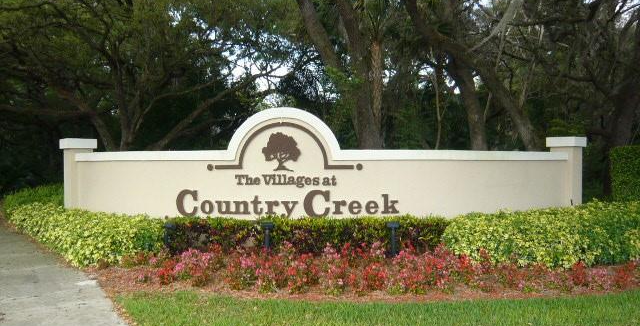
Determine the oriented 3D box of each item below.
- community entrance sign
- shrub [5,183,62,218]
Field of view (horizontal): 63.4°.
[{"bbox_3d":[-0.100,0.290,10.650,11.850,2.500,2.750,0,0,2],"label":"community entrance sign"},{"bbox_3d":[-8.100,1.080,14.900,2.200,0.950,1.600,0,0,0],"label":"shrub"}]

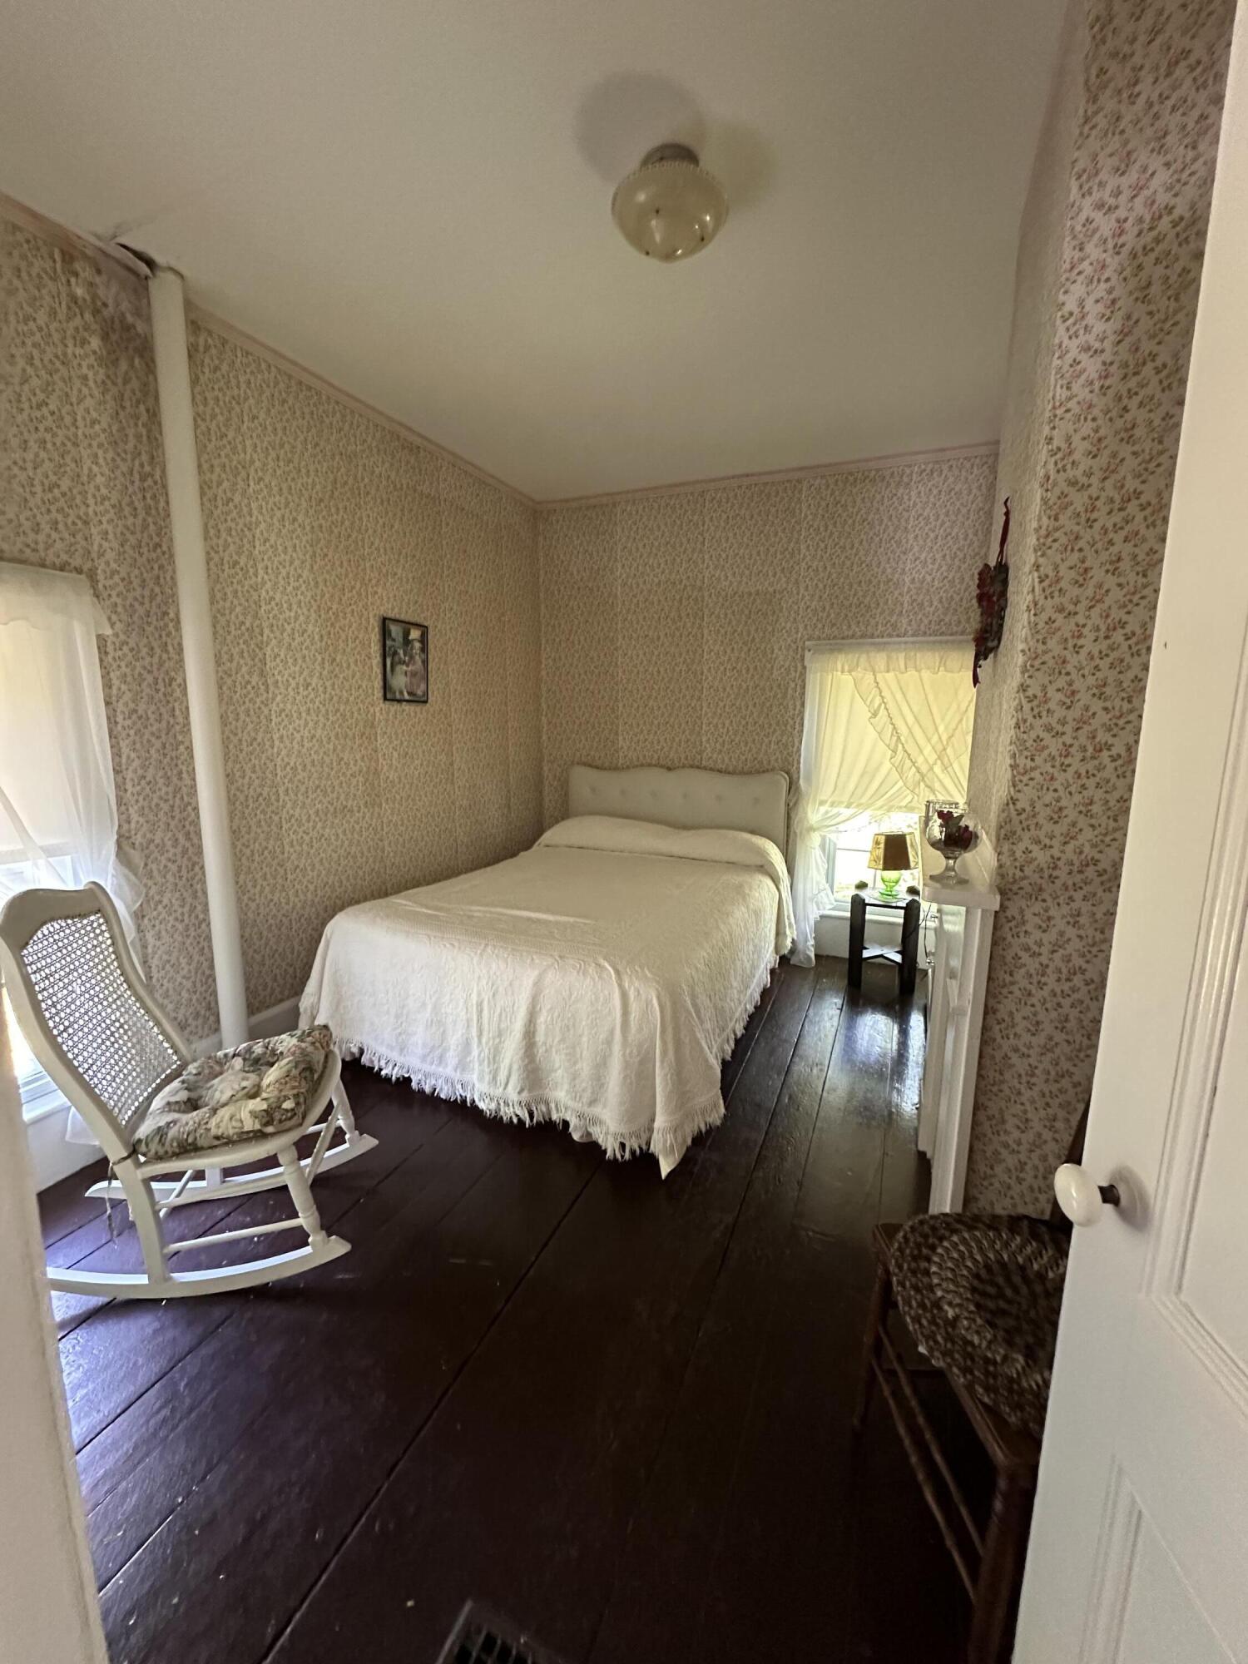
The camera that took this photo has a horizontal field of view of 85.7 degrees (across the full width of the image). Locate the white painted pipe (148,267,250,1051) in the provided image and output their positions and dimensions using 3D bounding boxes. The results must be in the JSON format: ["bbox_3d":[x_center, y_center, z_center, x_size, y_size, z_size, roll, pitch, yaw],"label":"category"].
[{"bbox_3d":[-1.387,-0.361,2.252,0.086,2.688,0.086,4,11,22],"label":"white painted pipe"}]

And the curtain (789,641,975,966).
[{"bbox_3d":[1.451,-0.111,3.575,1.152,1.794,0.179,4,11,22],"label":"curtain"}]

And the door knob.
[{"bbox_3d":[0.475,0.370,0.686,0.059,0.057,0.057,1,10,5],"label":"door knob"}]

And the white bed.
[{"bbox_3d":[-0.140,0.449,3.195,1.663,0.766,2.077,4,11,22],"label":"white bed"}]

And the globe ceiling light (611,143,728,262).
[{"bbox_3d":[0.118,-1.529,1.681,0.283,0.168,0.283,0,10,0],"label":"globe ceiling light"}]

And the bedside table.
[{"bbox_3d":[1.365,0.546,3.547,0.338,0.506,0.345,4,11,22],"label":"bedside table"}]

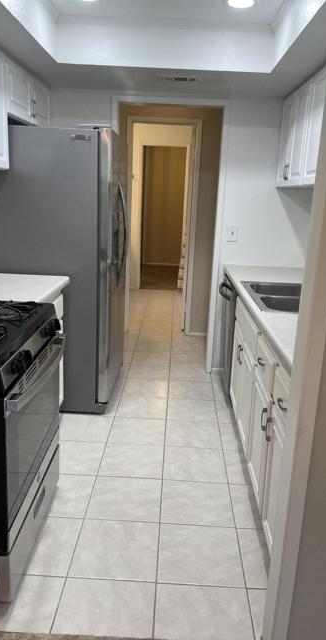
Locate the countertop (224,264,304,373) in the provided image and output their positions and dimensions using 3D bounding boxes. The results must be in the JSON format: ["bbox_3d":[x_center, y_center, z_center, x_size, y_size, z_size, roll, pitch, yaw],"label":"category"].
[{"bbox_3d":[0.770,-0.088,2.642,0.652,0.041,2.521,3,15,1],"label":"countertop"}]

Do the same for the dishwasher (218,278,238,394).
[{"bbox_3d":[0.776,0.121,3.626,0.628,0.858,0.611,3,15,1],"label":"dishwasher"}]

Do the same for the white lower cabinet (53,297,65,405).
[{"bbox_3d":[-0.950,0.281,2.708,0.614,0.871,0.748,3,15,1],"label":"white lower cabinet"}]

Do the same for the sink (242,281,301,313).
[{"bbox_3d":[0.764,-0.042,2.734,0.559,0.192,0.823,3,15,1],"label":"sink"}]

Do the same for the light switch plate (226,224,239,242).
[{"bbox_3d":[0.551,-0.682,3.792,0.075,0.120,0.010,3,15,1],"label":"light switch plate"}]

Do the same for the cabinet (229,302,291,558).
[{"bbox_3d":[0.753,0.438,2.417,0.621,0.868,1.801,3,15,1],"label":"cabinet"}]

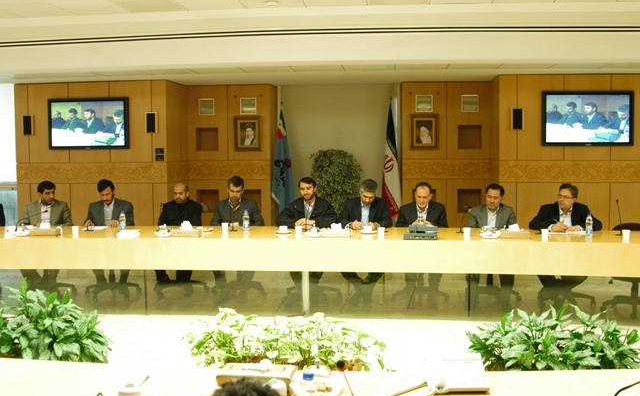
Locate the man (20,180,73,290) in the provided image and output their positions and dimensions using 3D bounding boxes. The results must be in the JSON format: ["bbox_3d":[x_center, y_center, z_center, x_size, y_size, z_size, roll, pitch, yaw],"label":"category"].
[{"bbox_3d":[-3.110,0.438,7.300,0.570,1.300,0.700,0,3,-3],"label":"man"}]

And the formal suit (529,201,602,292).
[{"bbox_3d":[2.464,0.495,6.420,0.720,0.920,0.660,1,3,15],"label":"formal suit"}]

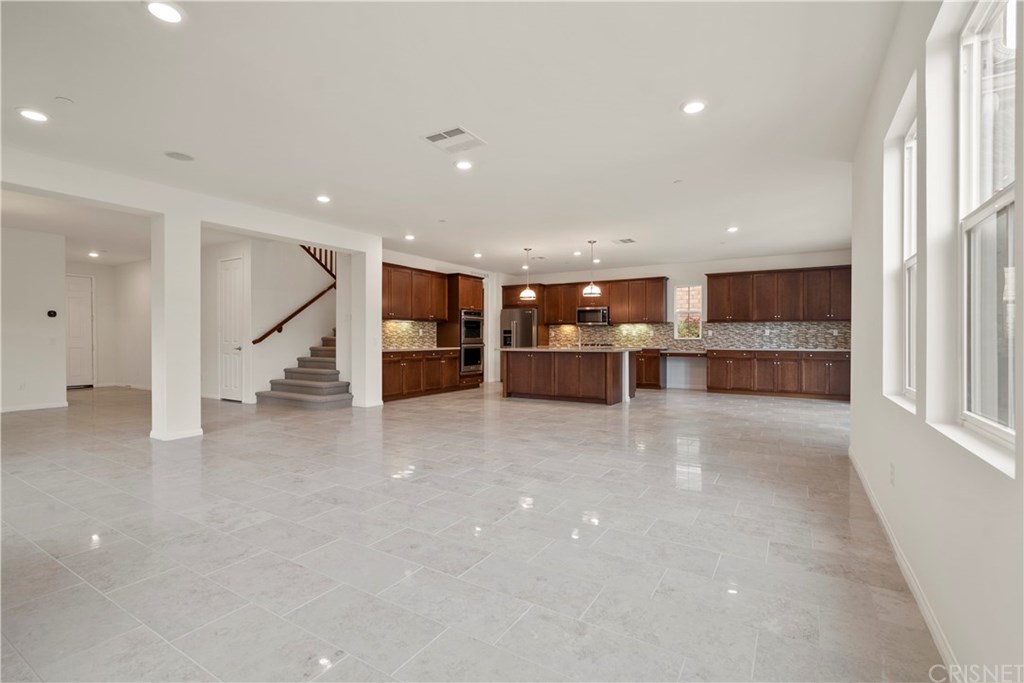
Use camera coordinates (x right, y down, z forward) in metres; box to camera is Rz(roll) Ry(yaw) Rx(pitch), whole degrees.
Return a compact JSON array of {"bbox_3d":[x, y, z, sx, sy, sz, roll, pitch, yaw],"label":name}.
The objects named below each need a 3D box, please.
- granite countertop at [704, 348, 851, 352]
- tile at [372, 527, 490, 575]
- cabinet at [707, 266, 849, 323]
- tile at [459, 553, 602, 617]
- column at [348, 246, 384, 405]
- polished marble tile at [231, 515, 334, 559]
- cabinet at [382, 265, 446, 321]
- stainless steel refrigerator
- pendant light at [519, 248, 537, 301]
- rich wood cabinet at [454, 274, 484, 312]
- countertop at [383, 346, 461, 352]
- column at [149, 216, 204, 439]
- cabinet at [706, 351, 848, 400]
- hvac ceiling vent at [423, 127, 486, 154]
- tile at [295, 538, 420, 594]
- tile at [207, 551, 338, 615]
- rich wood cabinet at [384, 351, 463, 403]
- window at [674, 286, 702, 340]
[{"bbox_3d":[4.959,0.153,8.494,2.397,0.040,0.641,0,0,32],"label":"granite countertop"},{"bbox_3d":[-0.433,1.105,2.397,0.606,0.012,0.302,0,0,31],"label":"tile"},{"bbox_3d":[5.197,-0.884,8.935,2.510,0.993,0.355,0,0,32],"label":"cabinet"},{"bbox_3d":[0.081,1.088,2.047,0.600,0.012,0.293,0,0,32],"label":"tile"},{"bbox_3d":[-2.364,-0.189,7.534,0.320,2.500,0.360,0,0,32],"label":"column"},{"bbox_3d":[-1.287,1.107,2.570,0.606,0.012,0.302,0,0,31],"label":"polished marble tile"},{"bbox_3d":[-2.002,-0.881,8.682,0.370,0.993,2.000,0,0,32],"label":"cabinet"},{"bbox_3d":[0.310,0.125,11.283,0.908,1.800,0.760,0,0,32],"label":"stainless steel refrigerator"},{"bbox_3d":[0.297,-1.244,8.510,0.300,0.935,0.300,0,0,32],"label":"pendant light"},{"bbox_3d":[-1.115,-1.012,9.838,0.630,0.743,0.880,0,0,32],"label":"rich wood cabinet"},{"bbox_3d":[-1.907,0.166,8.899,0.640,0.045,2.140,0,0,31],"label":"countertop"},{"bbox_3d":[-3.824,-0.153,5.191,0.380,2.460,0.375,0,0,32],"label":"column"},{"bbox_3d":[5.072,0.602,8.684,2.380,0.880,0.610,0,0,31],"label":"cabinet"},{"bbox_3d":[-0.486,-1.702,3.877,0.434,0.025,0.409,0,0,32],"label":"hvac ceiling vent"},{"bbox_3d":[-0.768,1.107,2.252,0.606,0.012,0.302,0,0,31],"label":"tile"},{"bbox_3d":[-1.101,1.109,2.106,0.606,0.012,0.302,0,0,31],"label":"tile"},{"bbox_3d":[-1.921,0.608,8.752,0.612,0.880,2.229,0,0,32],"label":"rich wood cabinet"},{"bbox_3d":[3.754,-0.612,9.681,0.547,1.139,0.099,0,0,32],"label":"window"}]

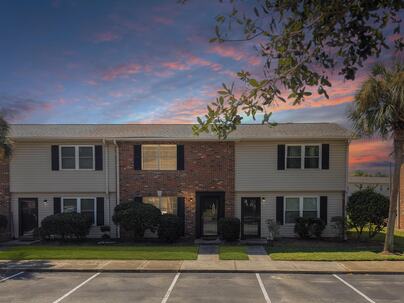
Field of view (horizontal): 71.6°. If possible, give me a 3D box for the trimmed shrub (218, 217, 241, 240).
[{"bbox_3d":[1.387,3.871,13.900,1.050,1.180,1.050,0,-2,0],"label":"trimmed shrub"}]

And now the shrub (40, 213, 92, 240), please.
[{"bbox_3d":[-6.652,3.706,13.750,2.510,1.350,1.500,0,-2,0],"label":"shrub"}]

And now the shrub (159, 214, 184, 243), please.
[{"bbox_3d":[-1.533,3.807,13.850,1.220,1.320,1.150,0,-2,0],"label":"shrub"}]

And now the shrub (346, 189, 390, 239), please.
[{"bbox_3d":[8.593,3.210,14.500,2.130,2.530,2.000,0,-2,0],"label":"shrub"}]

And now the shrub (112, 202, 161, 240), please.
[{"bbox_3d":[-3.132,3.387,13.600,2.280,1.830,1.800,0,-2,0],"label":"shrub"}]

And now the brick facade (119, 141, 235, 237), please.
[{"bbox_3d":[-1.282,1.994,14.600,6.040,5.080,0.350,0,-2,0],"label":"brick facade"}]

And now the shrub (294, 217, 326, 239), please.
[{"bbox_3d":[5.404,3.810,13.950,1.520,1.080,1.200,0,-2,0],"label":"shrub"}]

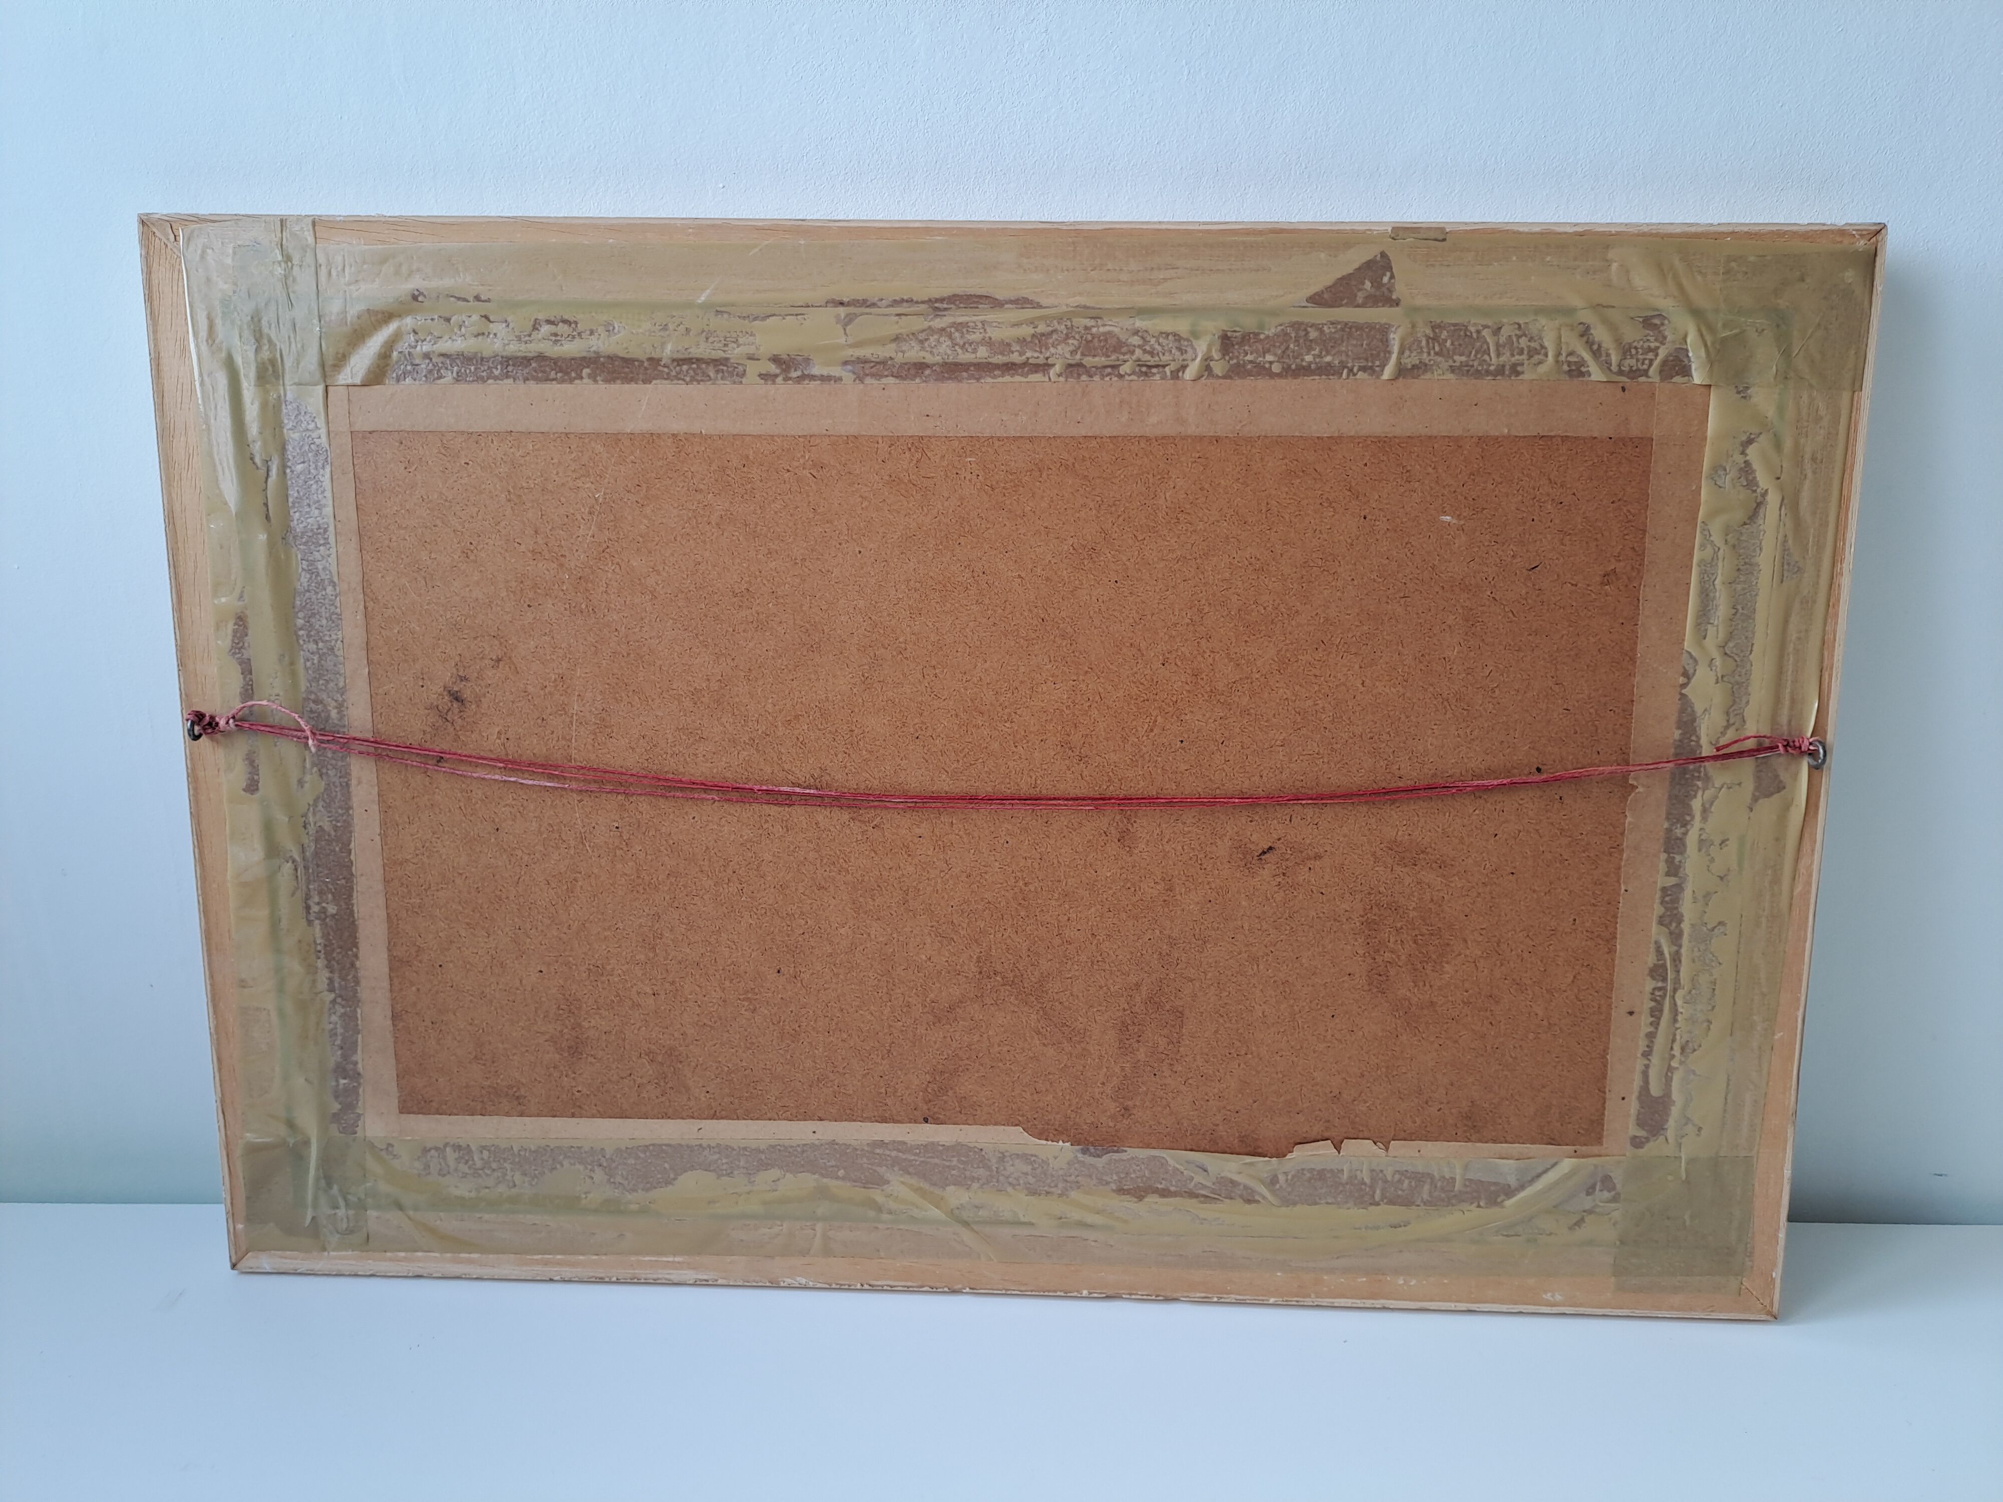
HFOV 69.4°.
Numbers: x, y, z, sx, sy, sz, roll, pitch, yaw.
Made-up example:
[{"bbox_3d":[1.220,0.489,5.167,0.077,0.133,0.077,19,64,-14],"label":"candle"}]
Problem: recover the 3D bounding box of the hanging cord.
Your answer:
[{"bbox_3d":[-0.005,0.004,0.539,0.611,0.036,0.014,1,10,2],"label":"hanging cord"}]

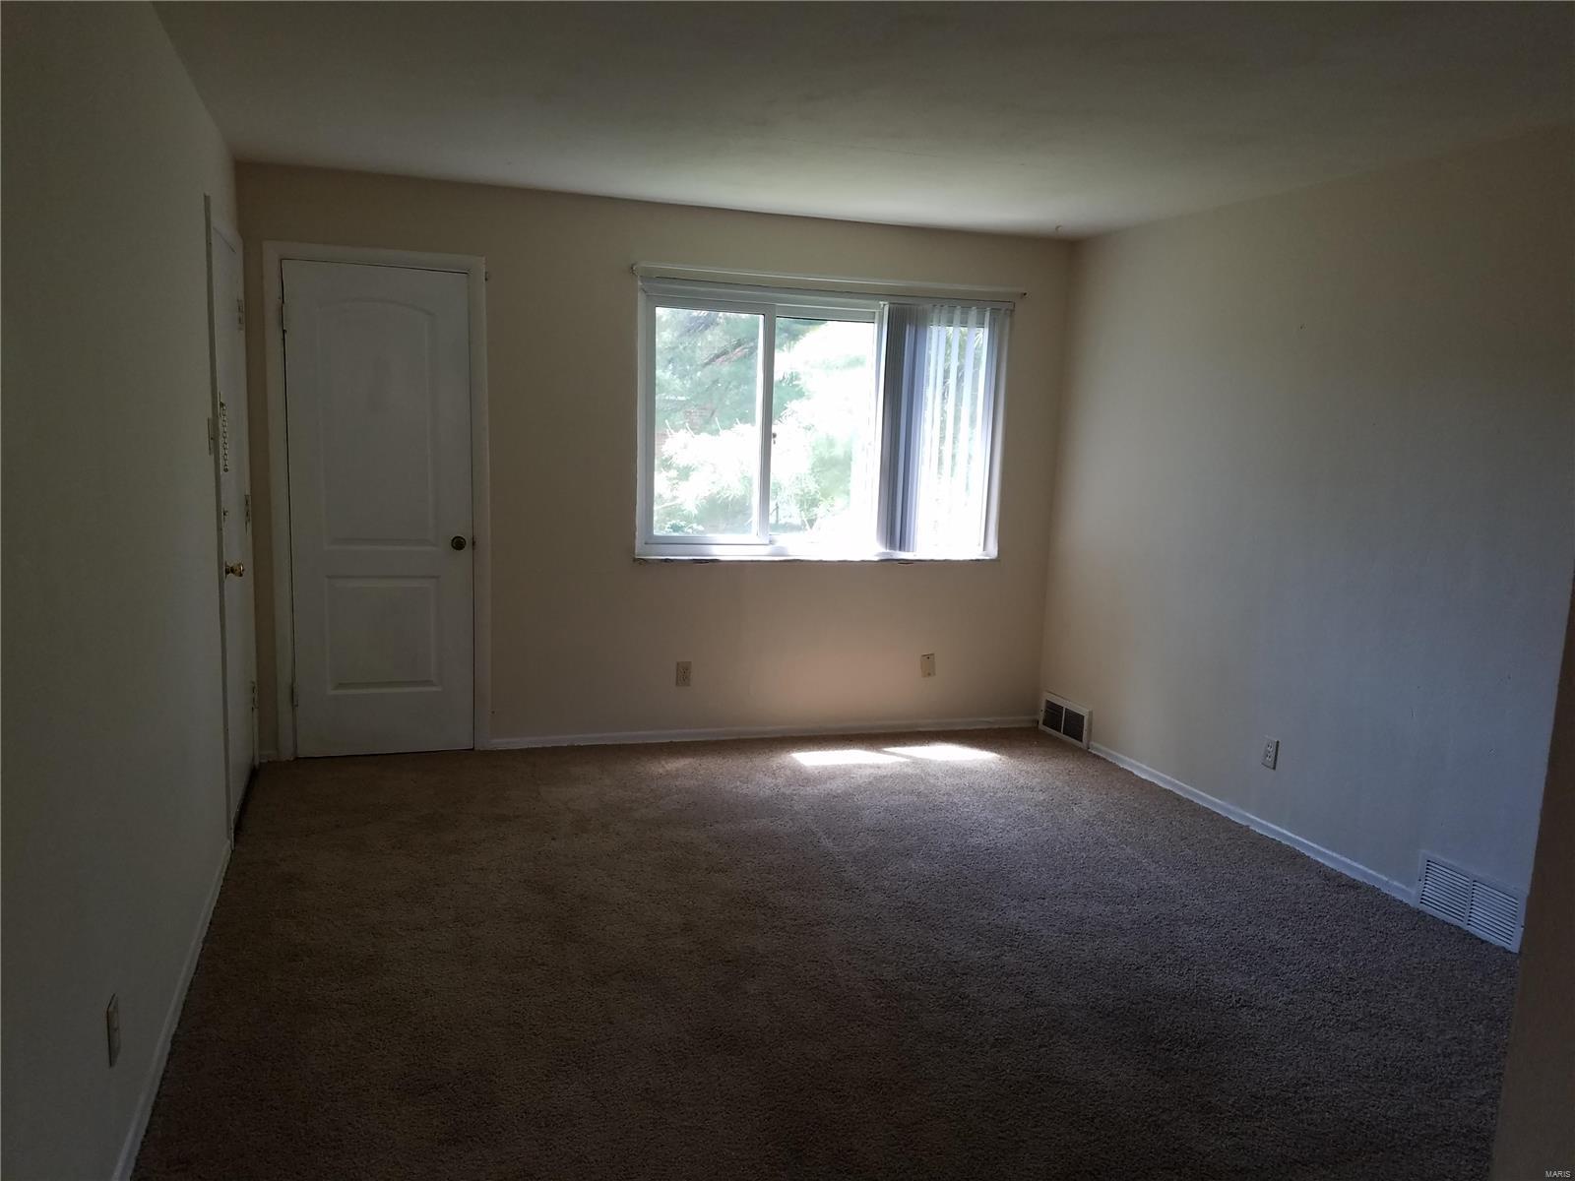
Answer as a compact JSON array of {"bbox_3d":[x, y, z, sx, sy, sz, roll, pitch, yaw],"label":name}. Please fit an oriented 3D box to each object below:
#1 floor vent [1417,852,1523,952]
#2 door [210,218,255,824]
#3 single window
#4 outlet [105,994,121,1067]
[{"bbox_3d":[2.128,0.971,3.702,0.020,0.185,0.385,-1,9,-19],"label":"floor vent"},{"bbox_3d":[-2.014,-0.221,4.285,0.045,2.030,0.800,-1,9,-19],"label":"door"},{"bbox_3d":[0.191,-0.767,5.564,1.845,1.235,0.100,-1,9,-19],"label":"single window"},{"bbox_3d":[-1.256,0.823,2.206,0.011,0.114,0.070,-1,9,-19],"label":"outlet"}]

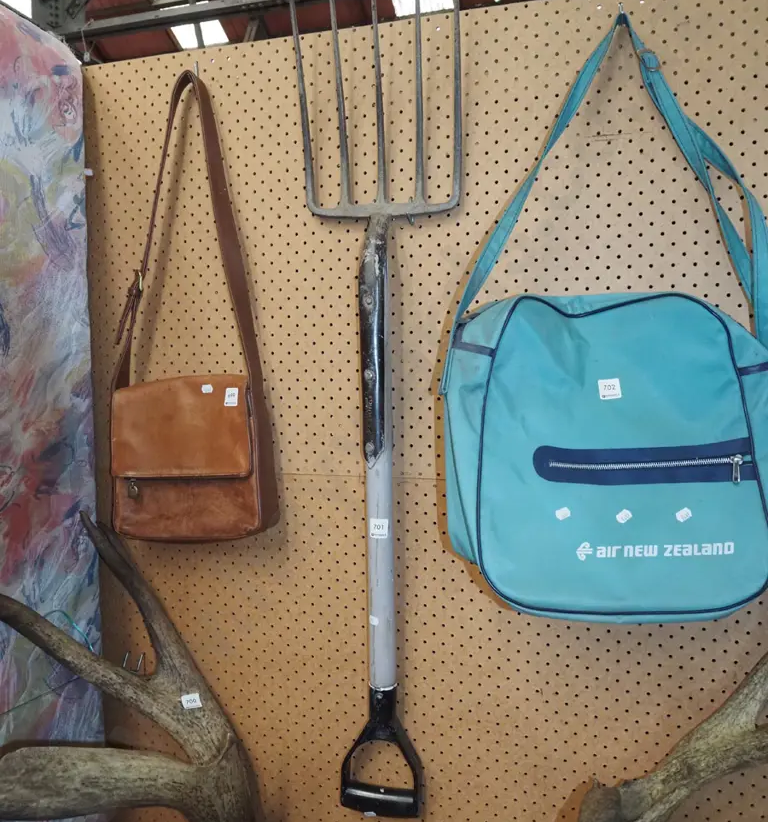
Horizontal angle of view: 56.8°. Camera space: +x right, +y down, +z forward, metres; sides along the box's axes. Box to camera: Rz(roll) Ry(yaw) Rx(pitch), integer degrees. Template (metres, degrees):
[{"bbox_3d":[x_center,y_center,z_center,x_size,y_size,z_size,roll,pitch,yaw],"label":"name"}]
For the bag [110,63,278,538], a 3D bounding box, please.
[{"bbox_3d":[-0.271,-0.144,0.997,0.235,0.660,0.077,1,3,16],"label":"bag"}]

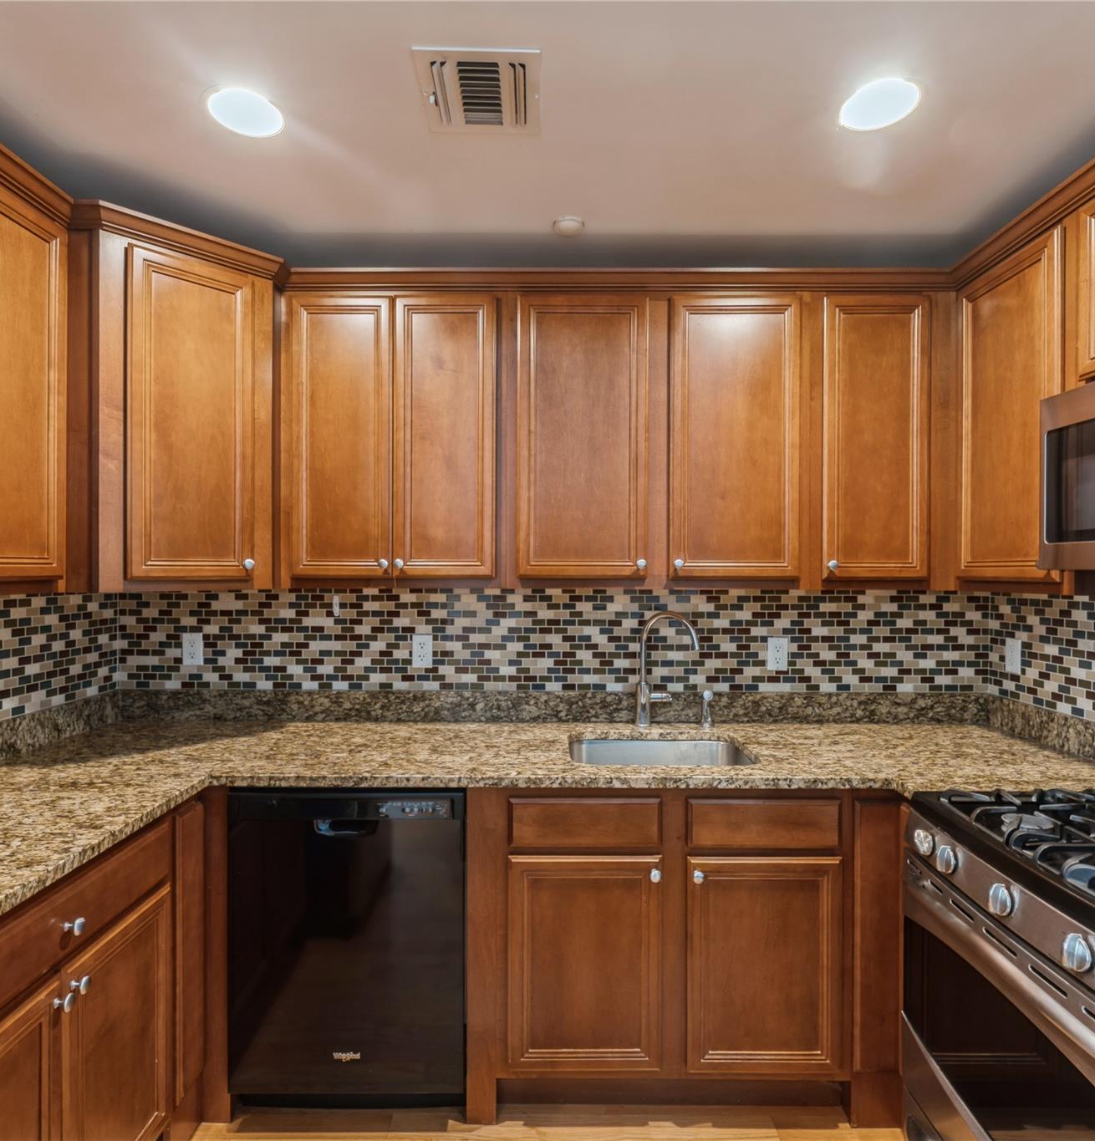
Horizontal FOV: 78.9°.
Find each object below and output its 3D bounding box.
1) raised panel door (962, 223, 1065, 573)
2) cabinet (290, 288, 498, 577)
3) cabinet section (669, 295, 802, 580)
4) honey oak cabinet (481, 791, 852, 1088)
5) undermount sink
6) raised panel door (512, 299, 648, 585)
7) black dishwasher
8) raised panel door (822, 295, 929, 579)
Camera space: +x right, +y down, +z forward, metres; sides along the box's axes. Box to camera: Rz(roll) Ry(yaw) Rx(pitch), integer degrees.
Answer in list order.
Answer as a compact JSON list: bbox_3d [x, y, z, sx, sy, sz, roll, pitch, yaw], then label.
[{"bbox_3d":[1.233,-0.399,1.783,0.025,0.848,0.380,0,0,0],"label":"raised panel door"},{"bbox_3d":[-0.463,-0.401,2.166,0.665,0.878,0.326,0,0,0],"label":"cabinet"},{"bbox_3d":[0.561,-0.399,2.002,0.391,0.847,0.028,0,0,0],"label":"cabinet section"},{"bbox_3d":[0.329,0.966,2.003,0.914,0.824,0.615,0,0,0],"label":"honey oak cabinet"},{"bbox_3d":[0.339,0.643,1.966,0.550,0.210,0.400,0,0,0],"label":"undermount sink"},{"bbox_3d":[0.107,-0.400,2.006,0.399,0.847,0.028,0,0,0],"label":"raised panel door"},{"bbox_3d":[-0.514,0.987,2.005,0.607,0.855,0.605,0,0,0],"label":"black dishwasher"},{"bbox_3d":[0.985,-0.397,1.999,0.323,0.847,0.028,0,0,0],"label":"raised panel door"}]

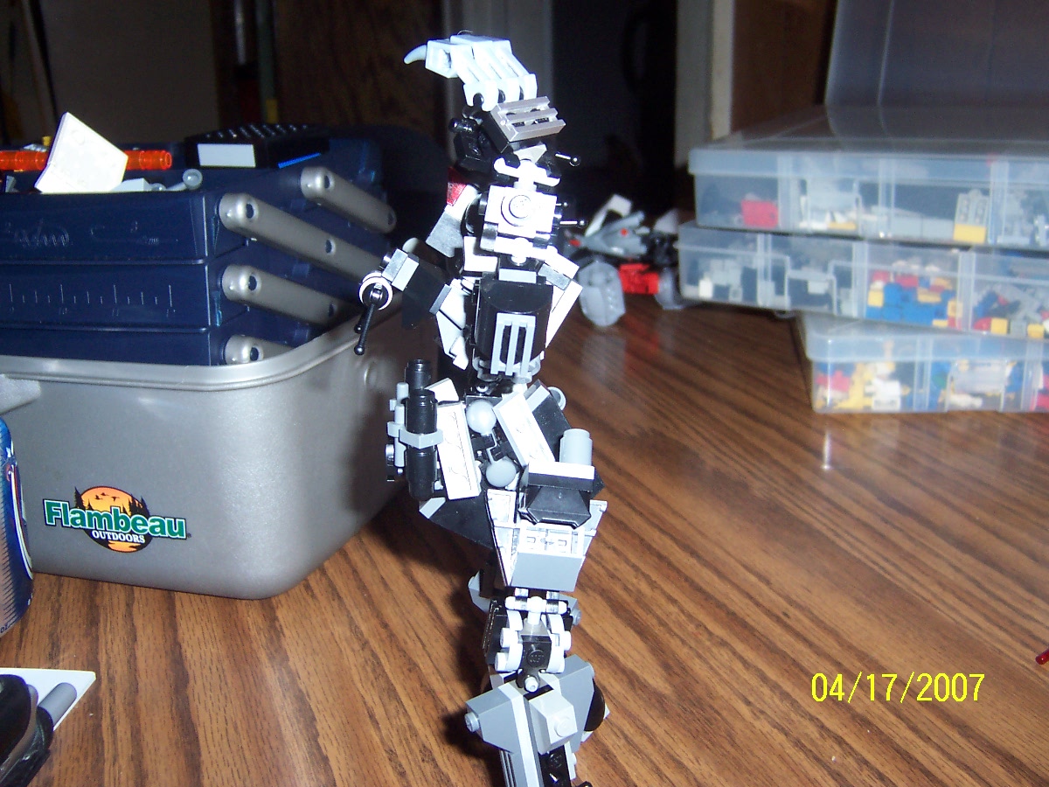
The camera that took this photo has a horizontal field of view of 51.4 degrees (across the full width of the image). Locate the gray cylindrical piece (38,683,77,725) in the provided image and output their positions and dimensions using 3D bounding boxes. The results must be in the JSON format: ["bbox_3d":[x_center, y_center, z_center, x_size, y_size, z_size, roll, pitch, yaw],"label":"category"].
[{"bbox_3d":[-0.151,0.101,0.350,0.008,0.008,0.019,-1,15,2],"label":"gray cylindrical piece"}]

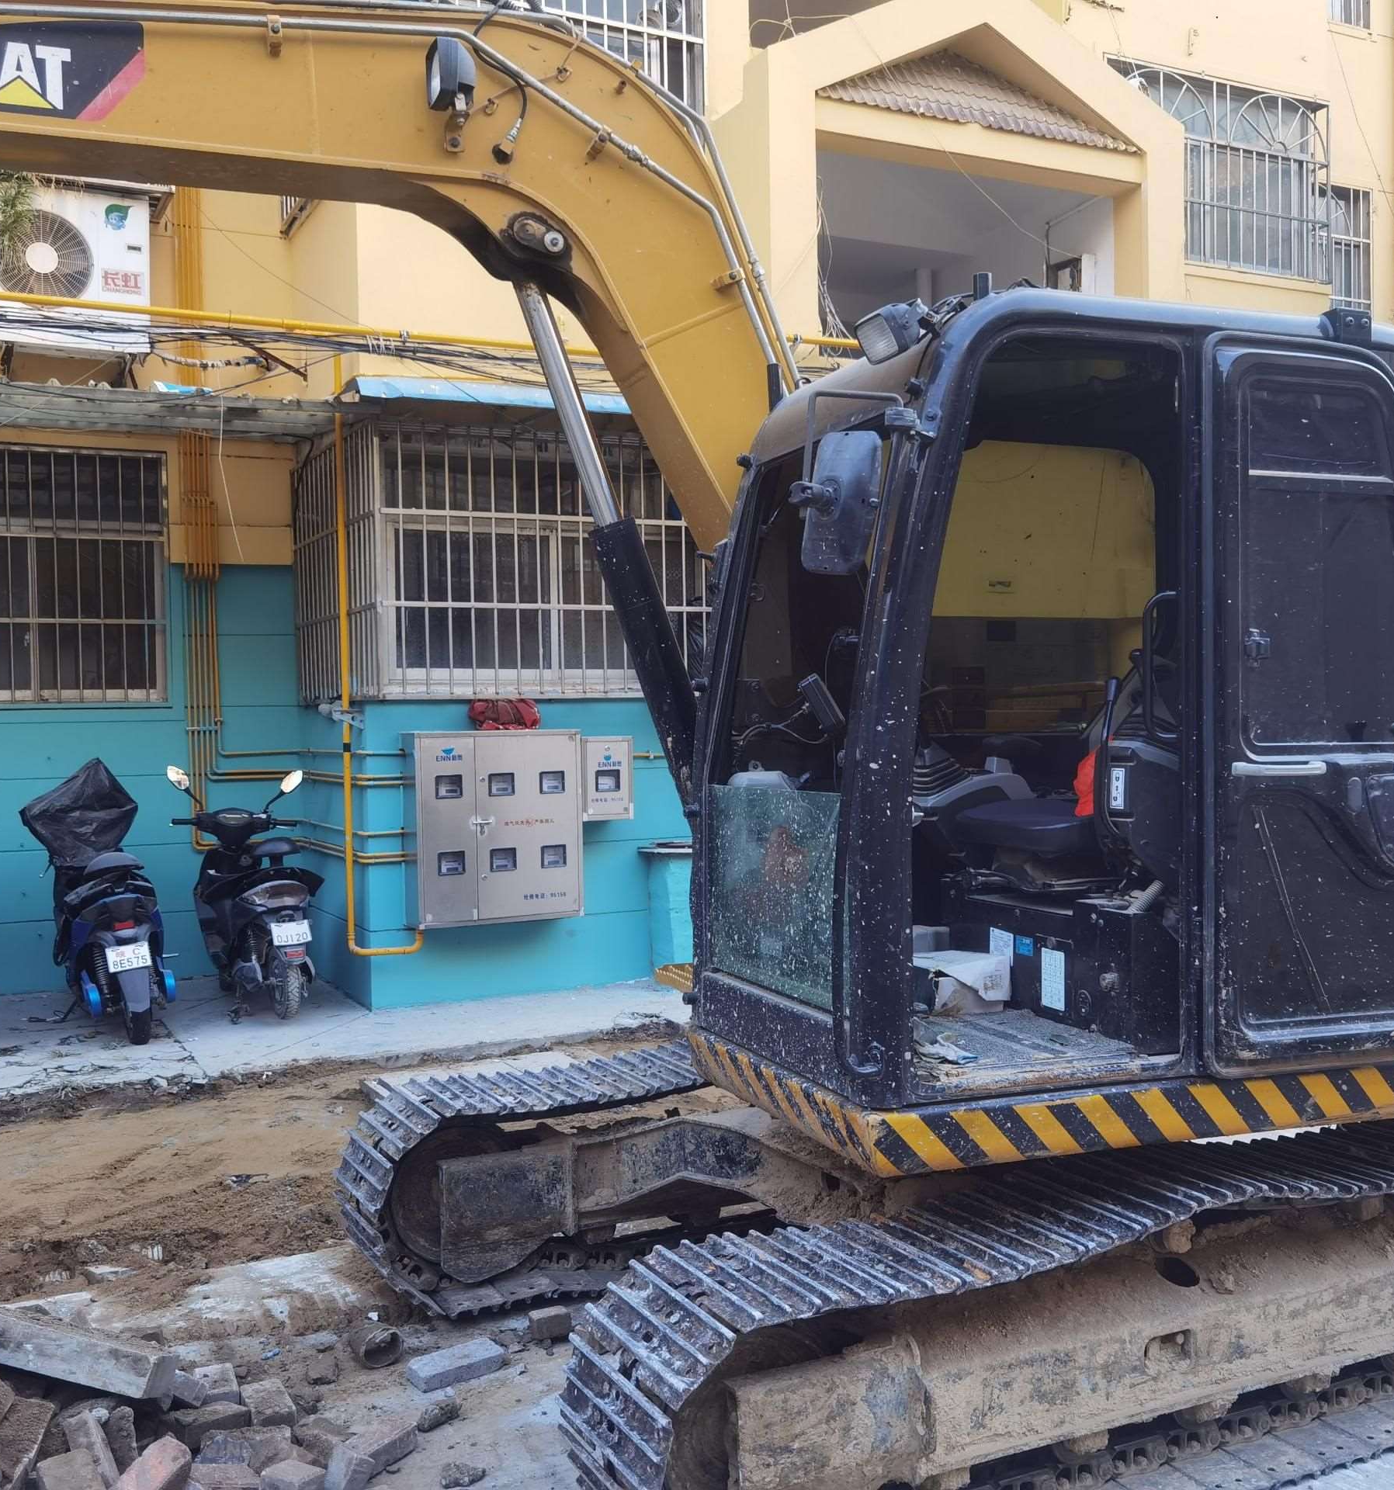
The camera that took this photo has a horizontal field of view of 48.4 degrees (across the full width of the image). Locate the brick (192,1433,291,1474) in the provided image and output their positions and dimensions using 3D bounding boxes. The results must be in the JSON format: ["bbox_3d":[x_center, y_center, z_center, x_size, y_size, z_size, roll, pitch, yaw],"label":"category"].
[{"bbox_3d":[-0.968,1.504,3.300,0.185,0.062,0.097,-1,1,-26],"label":"brick"}]

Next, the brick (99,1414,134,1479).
[{"bbox_3d":[-1.212,1.476,3.270,0.060,0.140,0.070,-12,-32,-14],"label":"brick"}]

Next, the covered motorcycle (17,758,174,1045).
[{"bbox_3d":[-3.074,0.781,7.996,0.670,1.330,1.700,-2,1,-32],"label":"covered motorcycle"}]

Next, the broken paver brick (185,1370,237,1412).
[{"bbox_3d":[-1.119,1.508,3.650,0.090,0.048,0.090,-6,22,-7],"label":"broken paver brick"}]

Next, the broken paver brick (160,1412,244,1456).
[{"bbox_3d":[-1.073,1.497,3.410,0.150,0.055,0.095,1,-7,-40],"label":"broken paver brick"}]

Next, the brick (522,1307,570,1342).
[{"bbox_3d":[-0.409,1.592,4.259,0.108,0.060,0.062,-1,1,-12],"label":"brick"}]

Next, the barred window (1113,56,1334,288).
[{"bbox_3d":[3.670,-4.037,11.088,2.112,1.331,0.260,-2,2,-26],"label":"barred window"}]

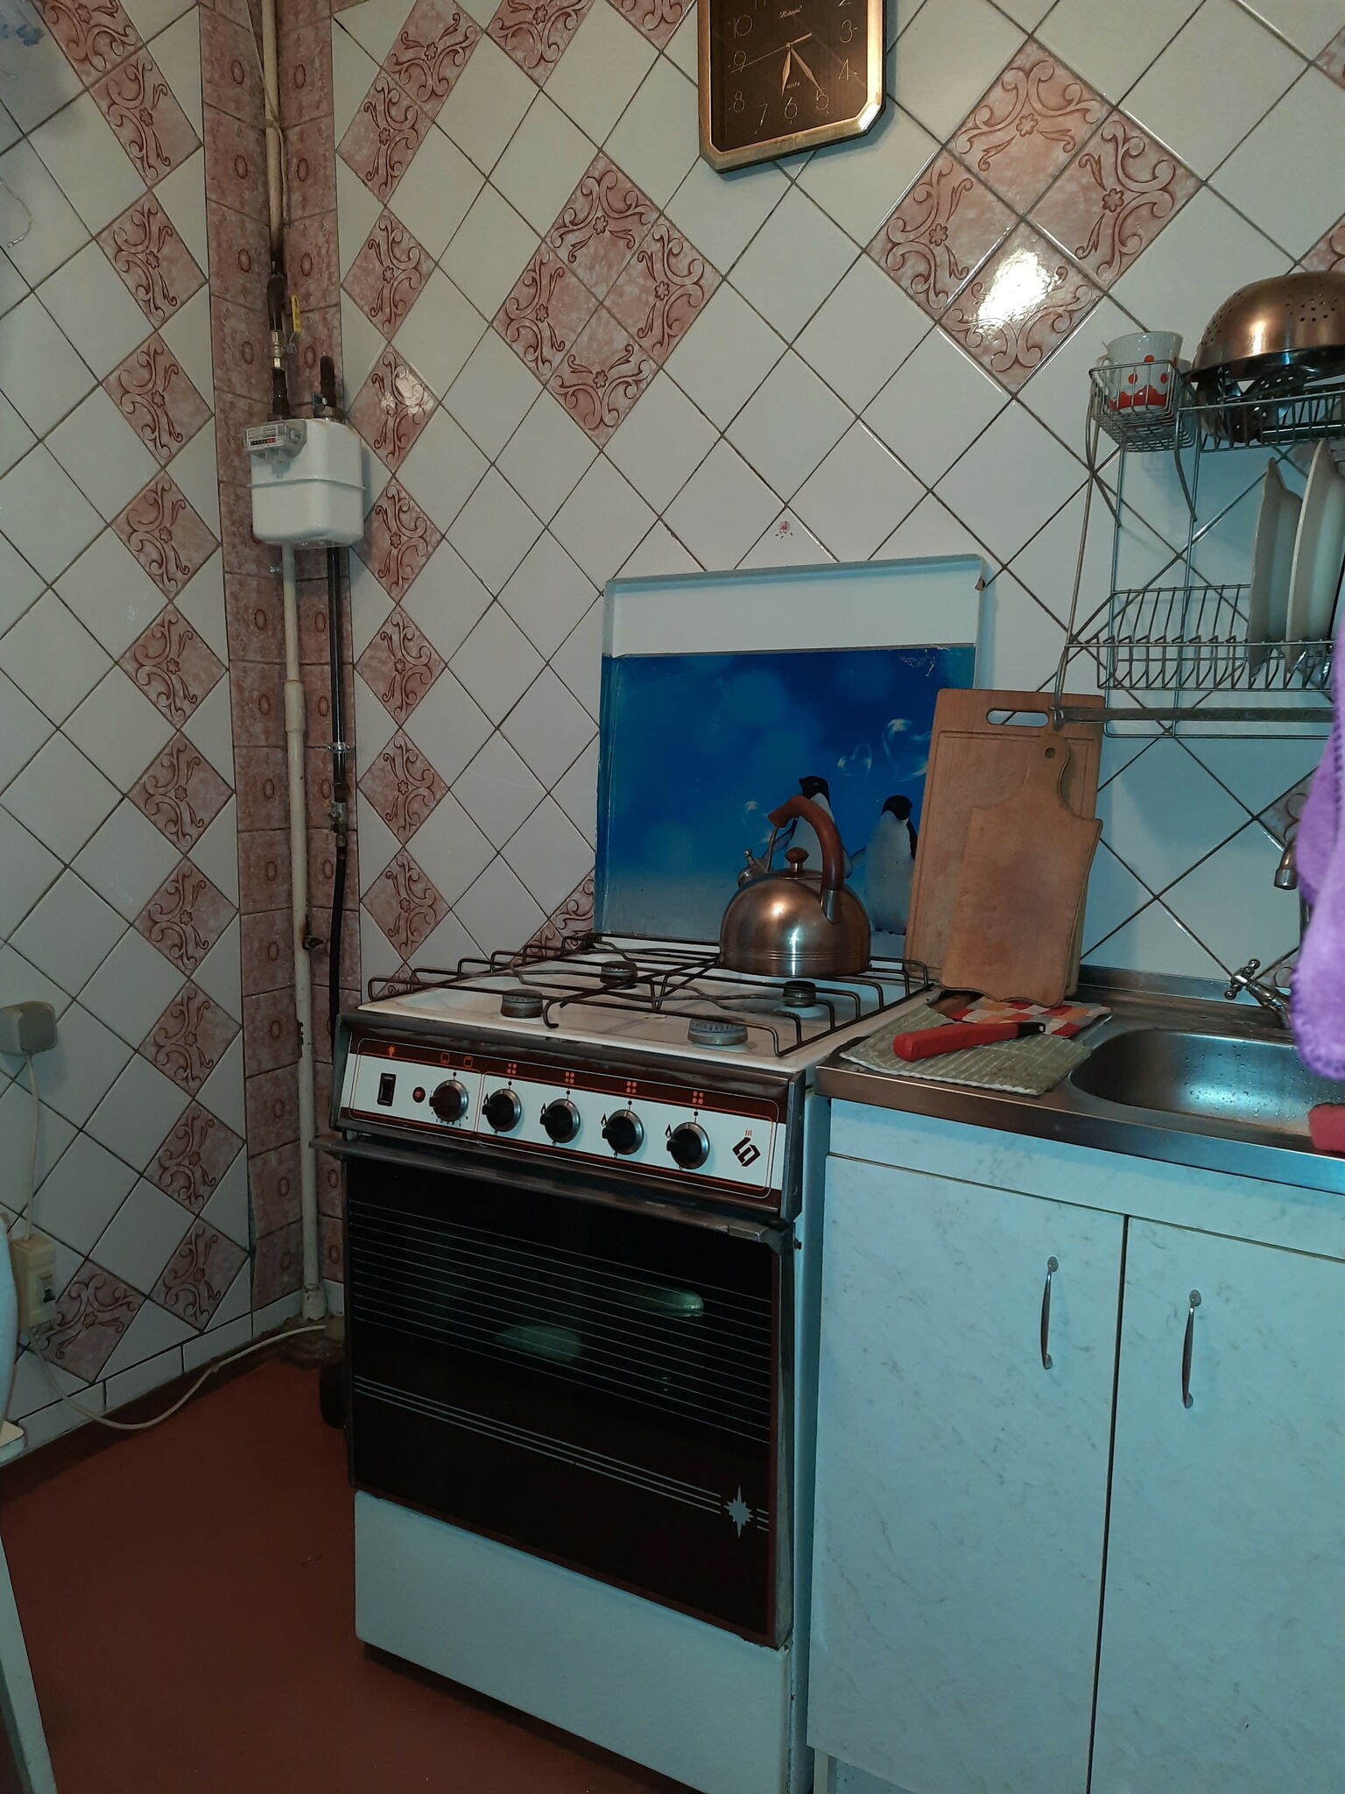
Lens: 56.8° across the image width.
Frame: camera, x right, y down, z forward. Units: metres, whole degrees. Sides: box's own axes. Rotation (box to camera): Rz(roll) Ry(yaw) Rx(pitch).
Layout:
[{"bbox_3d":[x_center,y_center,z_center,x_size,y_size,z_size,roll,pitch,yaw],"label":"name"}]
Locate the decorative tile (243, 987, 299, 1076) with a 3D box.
[{"bbox_3d":[-0.747,0.250,2.339,0.010,0.149,0.149,5,8,31],"label":"decorative tile"}]

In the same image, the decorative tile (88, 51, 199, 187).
[{"bbox_3d":[-0.841,-1.243,1.988,0.010,0.150,0.150,5,53,31],"label":"decorative tile"}]

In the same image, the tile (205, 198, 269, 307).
[{"bbox_3d":[-0.745,-1.104,2.163,0.010,0.150,0.150,5,9,30],"label":"tile"}]

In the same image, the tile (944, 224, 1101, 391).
[{"bbox_3d":[0.447,-0.756,1.601,0.150,0.150,0.012,-46,-17,27],"label":"tile"}]

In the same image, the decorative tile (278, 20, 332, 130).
[{"bbox_3d":[-0.638,-1.414,2.148,0.149,0.149,0.010,5,10,30],"label":"decorative tile"}]

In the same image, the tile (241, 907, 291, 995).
[{"bbox_3d":[-0.751,0.100,2.331,0.012,0.151,0.148,5,9,30],"label":"tile"}]

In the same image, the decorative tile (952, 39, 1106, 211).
[{"bbox_3d":[0.449,-0.968,1.570,0.150,0.150,0.010,51,28,15],"label":"decorative tile"}]

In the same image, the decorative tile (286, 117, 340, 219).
[{"bbox_3d":[-0.639,-1.264,2.170,0.149,0.149,0.010,5,10,30],"label":"decorative tile"}]

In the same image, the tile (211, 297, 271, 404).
[{"bbox_3d":[-0.746,-0.954,2.184,0.010,0.150,0.150,5,9,30],"label":"tile"}]

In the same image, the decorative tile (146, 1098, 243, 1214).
[{"bbox_3d":[-0.850,0.463,2.216,0.010,0.150,0.150,5,54,30],"label":"decorative tile"}]

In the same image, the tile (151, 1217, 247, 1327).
[{"bbox_3d":[-0.847,0.679,2.229,0.010,0.150,0.150,5,53,31],"label":"tile"}]

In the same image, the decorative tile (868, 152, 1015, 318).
[{"bbox_3d":[0.354,-0.869,1.634,0.150,0.150,0.010,-47,-17,27],"label":"decorative tile"}]

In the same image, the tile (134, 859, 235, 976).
[{"bbox_3d":[-0.844,0.036,2.161,0.012,0.150,0.150,5,-36,30],"label":"tile"}]

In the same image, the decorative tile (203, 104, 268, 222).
[{"bbox_3d":[-0.741,-1.254,2.142,0.012,0.151,0.148,5,9,30],"label":"decorative tile"}]

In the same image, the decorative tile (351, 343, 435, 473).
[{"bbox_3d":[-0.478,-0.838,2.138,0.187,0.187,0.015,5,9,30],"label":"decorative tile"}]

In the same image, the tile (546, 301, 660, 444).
[{"bbox_3d":[-0.108,-0.803,1.923,0.150,0.150,0.010,51,28,15],"label":"tile"}]

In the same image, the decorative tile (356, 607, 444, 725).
[{"bbox_3d":[-0.480,-0.407,2.199,0.150,0.150,0.010,-47,-17,27],"label":"decorative tile"}]

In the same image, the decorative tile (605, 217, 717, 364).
[{"bbox_3d":[-0.014,-0.901,1.853,0.150,0.150,0.012,-46,-17,27],"label":"decorative tile"}]

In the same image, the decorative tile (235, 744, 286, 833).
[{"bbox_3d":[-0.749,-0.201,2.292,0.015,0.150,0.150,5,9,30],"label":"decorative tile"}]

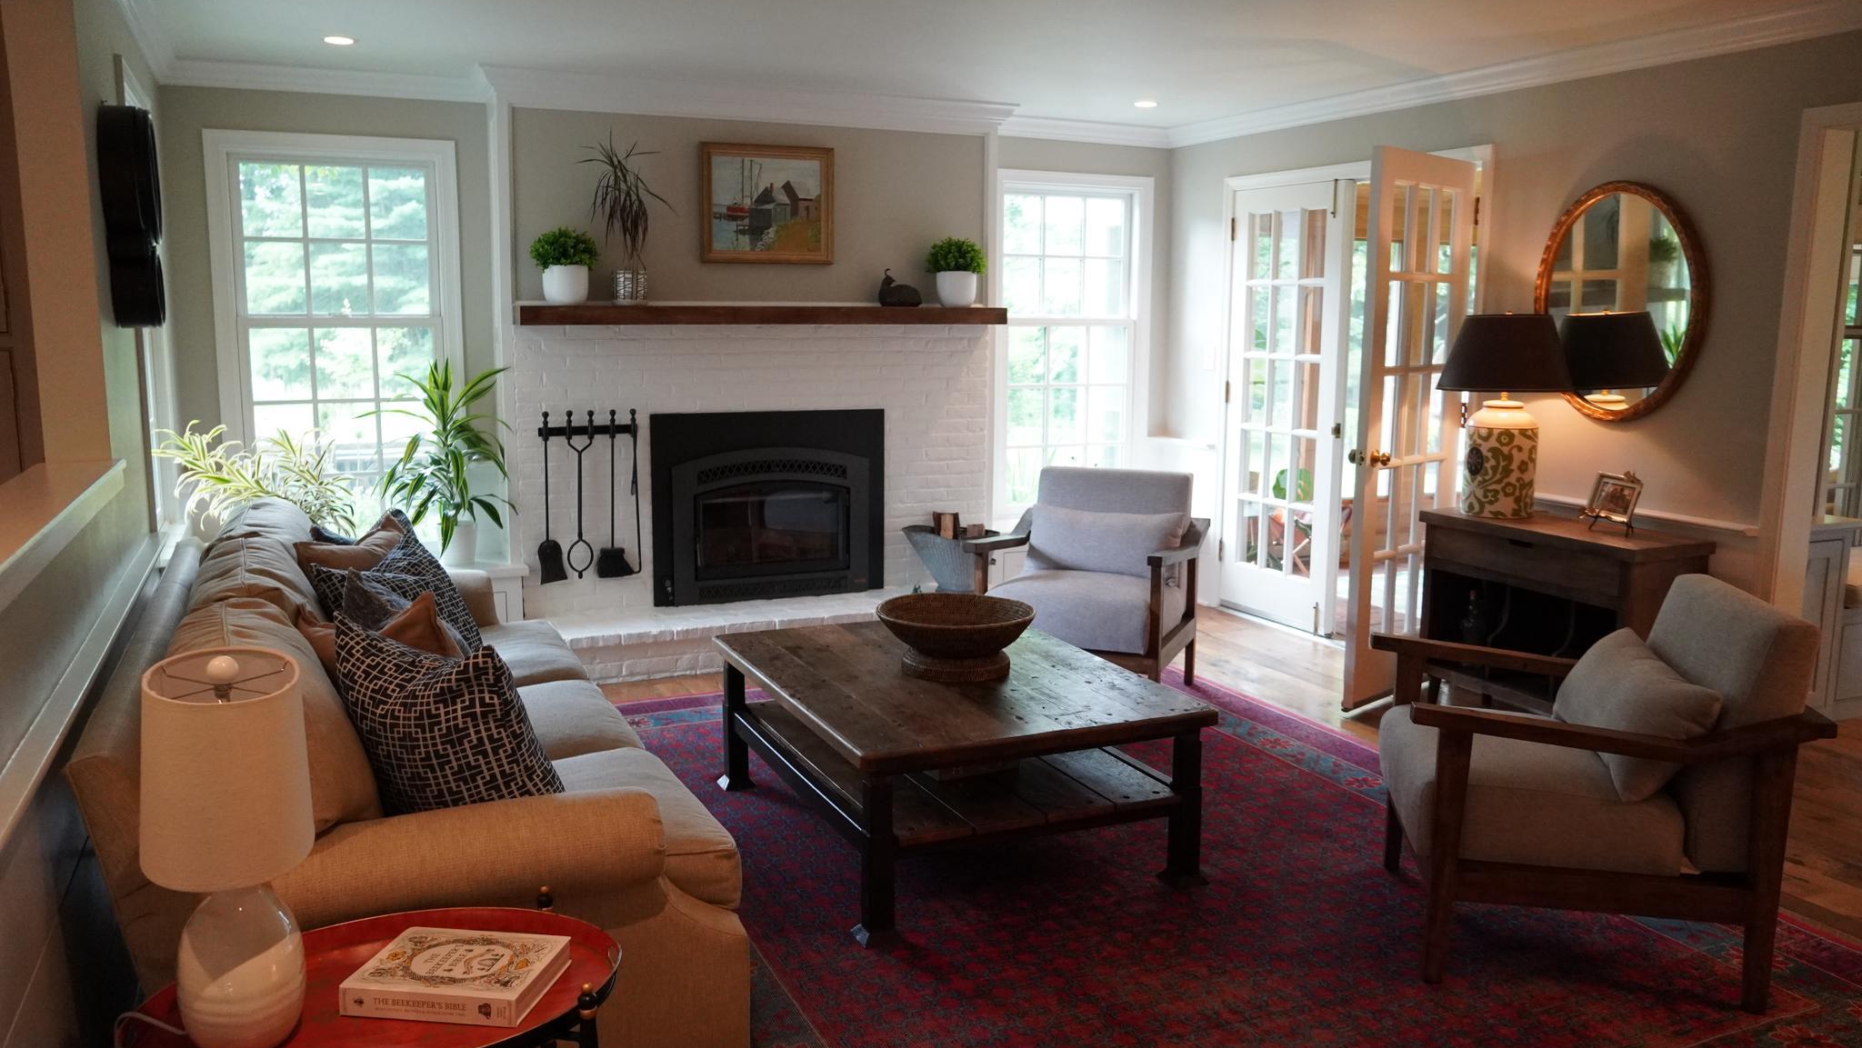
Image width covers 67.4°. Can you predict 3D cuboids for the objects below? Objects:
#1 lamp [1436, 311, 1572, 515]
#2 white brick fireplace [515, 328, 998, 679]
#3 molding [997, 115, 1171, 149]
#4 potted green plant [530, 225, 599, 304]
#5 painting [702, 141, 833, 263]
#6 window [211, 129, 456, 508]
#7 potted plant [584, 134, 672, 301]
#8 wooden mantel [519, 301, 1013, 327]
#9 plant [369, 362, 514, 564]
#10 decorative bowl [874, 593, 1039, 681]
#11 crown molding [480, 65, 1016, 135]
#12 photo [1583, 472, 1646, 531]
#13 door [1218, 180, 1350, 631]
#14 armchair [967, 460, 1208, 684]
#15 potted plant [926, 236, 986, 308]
[{"bbox_3d":[2.052,-0.392,5.004,0.450,0.725,0.450,-4,10,-24],"label":"lamp"},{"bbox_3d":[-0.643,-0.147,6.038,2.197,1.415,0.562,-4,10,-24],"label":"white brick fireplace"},{"bbox_3d":[0.725,-1.965,6.983,1.150,0.090,0.070,-4,10,-24],"label":"molding"},{"bbox_3d":[-1.462,-1.023,5.570,0.266,0.319,0.256,-4,10,-24],"label":"potted green plant"},{"bbox_3d":[-0.693,-1.368,5.996,0.587,0.493,0.040,-4,10,-24],"label":"painting"},{"bbox_3d":[-2.407,-0.702,5.741,0.940,1.740,0.100,-4,10,-24],"label":"window"},{"bbox_3d":[-1.224,-1.220,5.638,0.331,0.678,0.281,-4,10,-24],"label":"potted plant"},{"bbox_3d":[-0.666,-0.889,5.981,2.144,0.073,0.223,-4,10,-24],"label":"wooden mantel"},{"bbox_3d":[-1.998,-0.254,5.747,0.580,0.850,0.520,-4,10,-24],"label":"plant"},{"bbox_3d":[0.071,0.330,3.998,0.452,0.170,0.452,0,9,0],"label":"decorative bowl"},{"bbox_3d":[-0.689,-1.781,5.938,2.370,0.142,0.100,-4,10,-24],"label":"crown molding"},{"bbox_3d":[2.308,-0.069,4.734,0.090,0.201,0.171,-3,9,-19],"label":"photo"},{"bbox_3d":[1.656,-0.547,6.574,0.050,2.030,0.820,-4,10,-24],"label":"door"},{"bbox_3d":[0.612,0.255,5.298,0.732,0.853,0.833,3,9,21],"label":"armchair"},{"bbox_3d":[0.116,-1.139,6.332,0.268,0.310,0.268,0,9,0],"label":"potted plant"}]

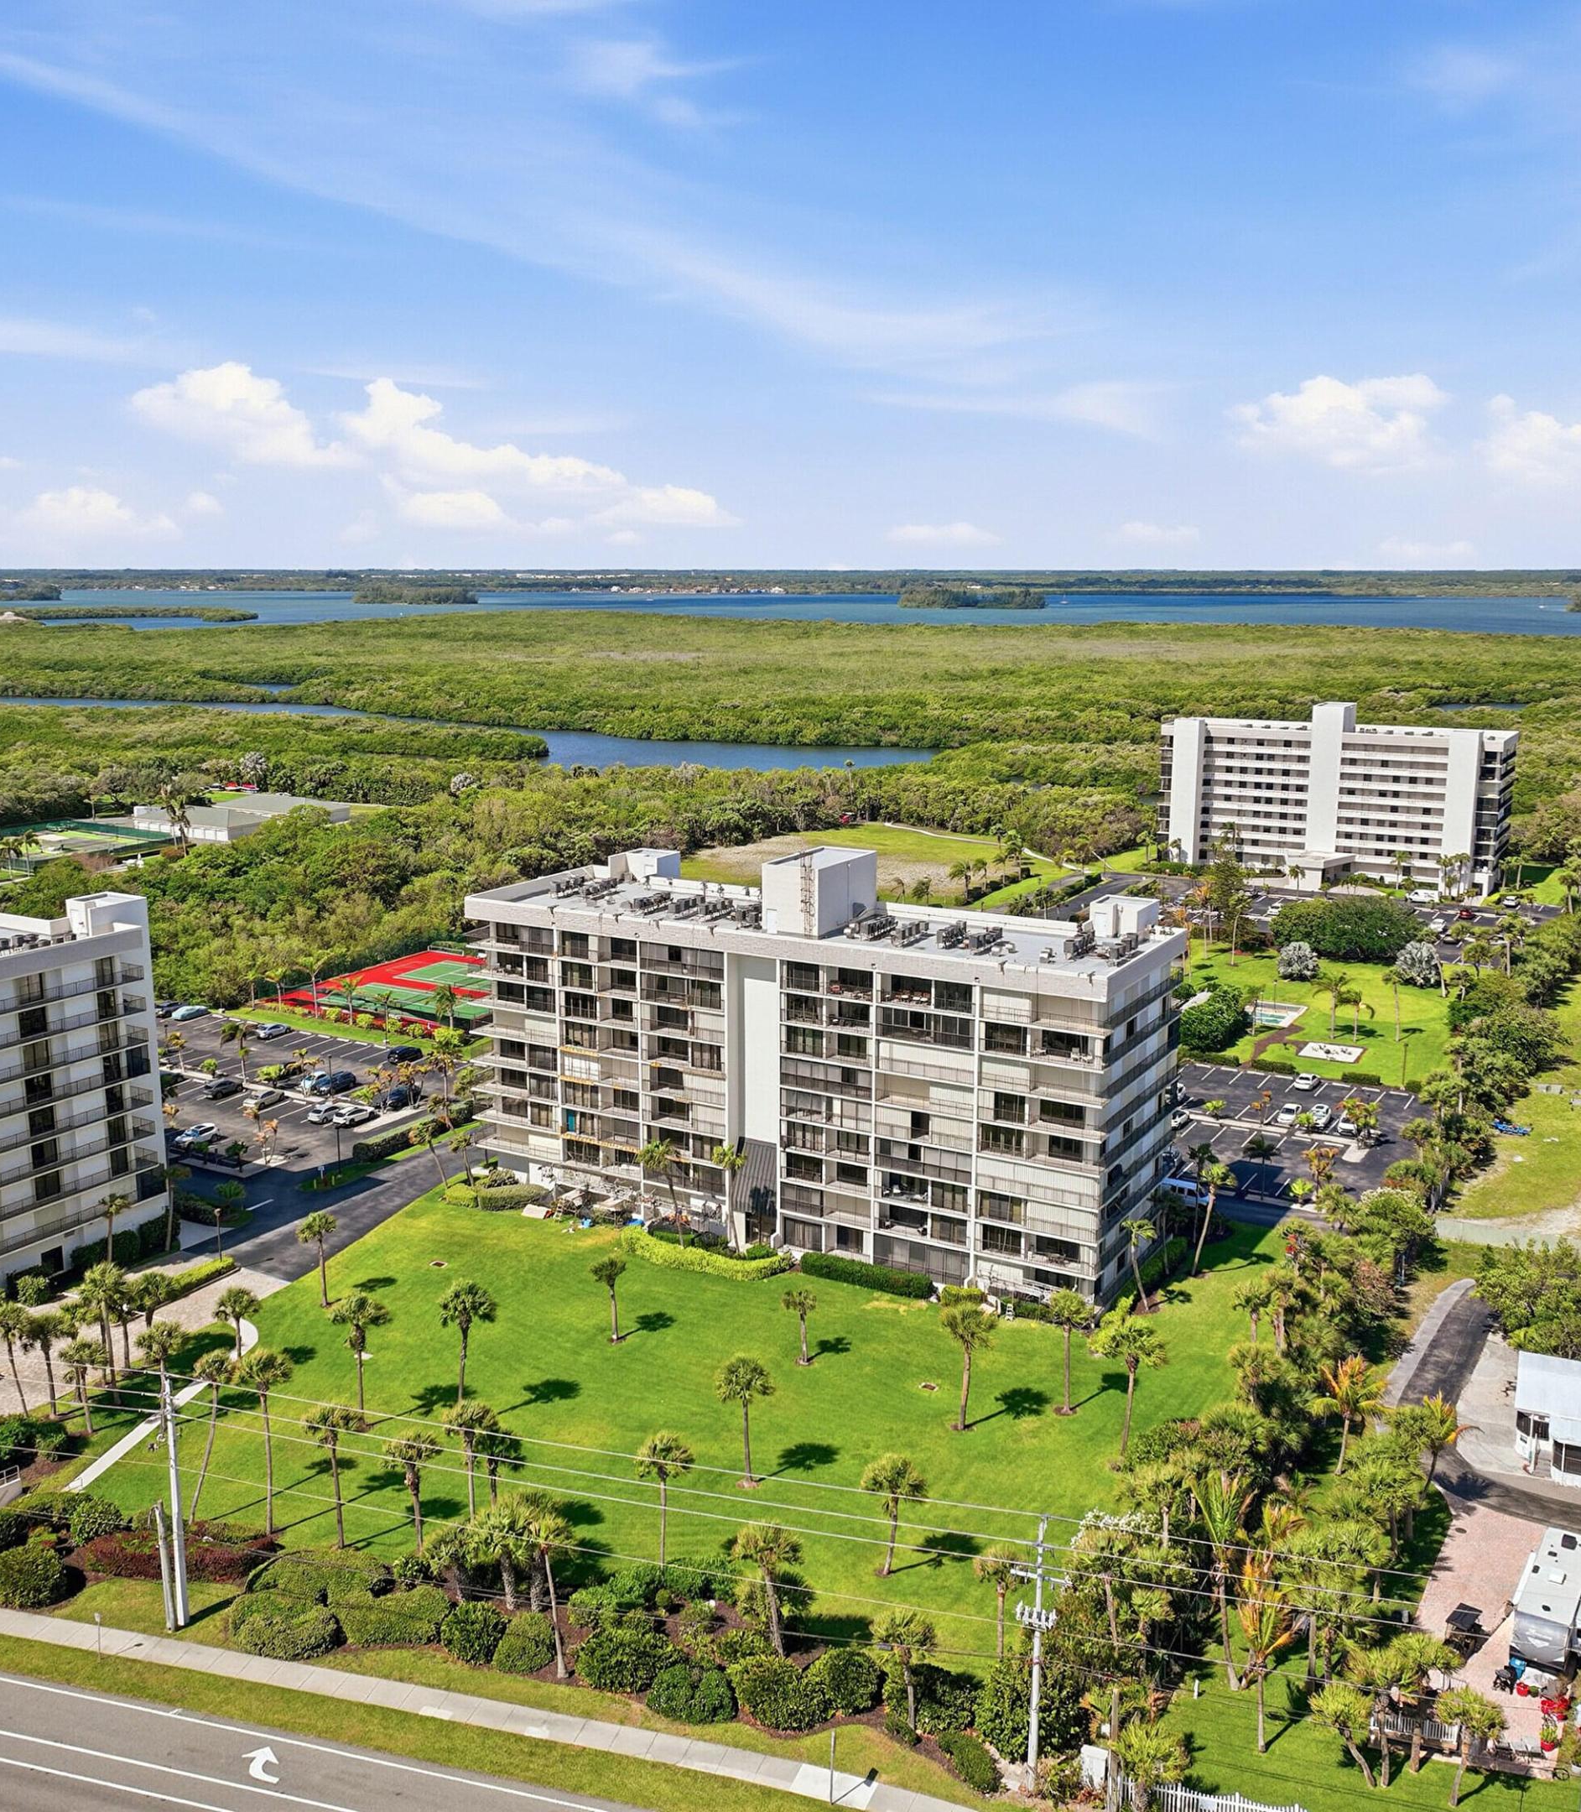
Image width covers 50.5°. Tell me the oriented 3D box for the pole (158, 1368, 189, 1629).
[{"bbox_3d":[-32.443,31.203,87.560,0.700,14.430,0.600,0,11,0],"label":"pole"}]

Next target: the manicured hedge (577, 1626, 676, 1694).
[{"bbox_3d":[-8.250,38.142,84.705,5.100,2.000,3.850,2,12,10],"label":"manicured hedge"}]

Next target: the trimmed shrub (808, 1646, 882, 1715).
[{"bbox_3d":[2.690,37.499,81.805,3.423,1.861,3.423,0,12,0],"label":"trimmed shrub"}]

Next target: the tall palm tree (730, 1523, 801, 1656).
[{"bbox_3d":[-1.176,34.331,83.899,3.475,7.232,3.475,0,12,0],"label":"tall palm tree"}]

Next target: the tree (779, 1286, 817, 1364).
[{"bbox_3d":[0.646,28.896,115.143,2.199,5.414,2.199,0,12,0],"label":"tree"}]

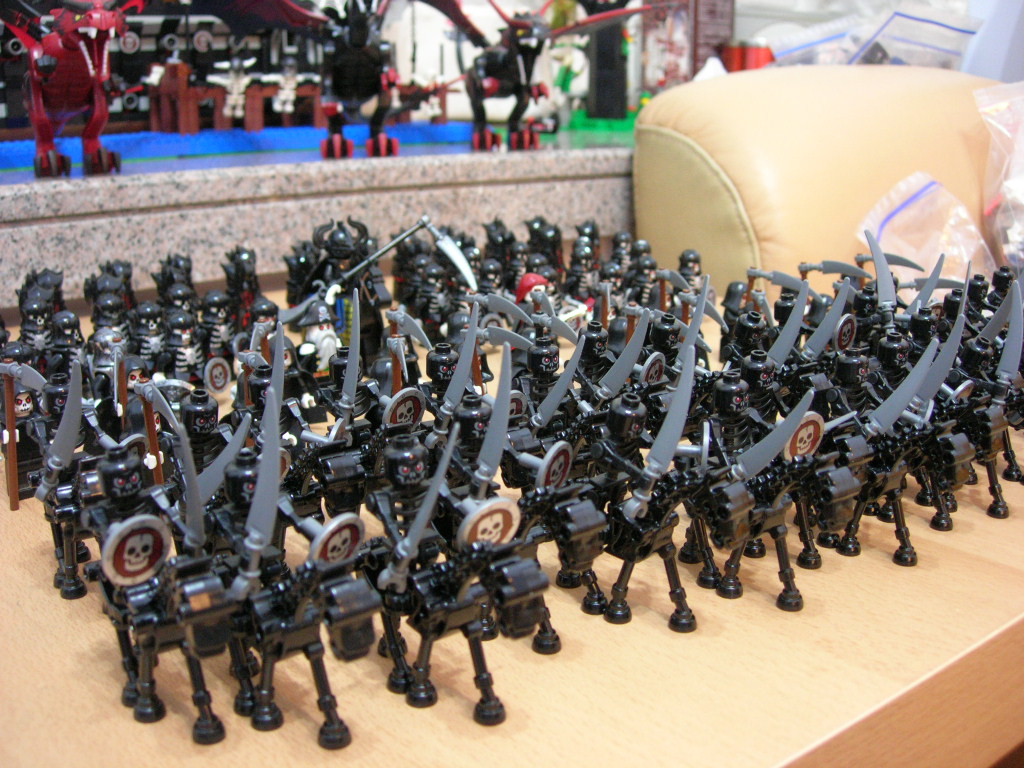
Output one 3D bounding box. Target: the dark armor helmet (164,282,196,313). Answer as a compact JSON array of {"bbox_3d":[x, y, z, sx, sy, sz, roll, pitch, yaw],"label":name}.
[{"bbox_3d":[-0.166,-0.043,0.564,0.015,0.013,0.013,16,22,42],"label":"dark armor helmet"}]

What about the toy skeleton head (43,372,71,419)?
[{"bbox_3d":[-0.138,0.003,0.342,0.010,0.011,0.010,-11,19,-43],"label":"toy skeleton head"}]

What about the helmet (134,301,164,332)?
[{"bbox_3d":[-0.187,-0.034,0.580,0.014,0.015,0.015,-8,17,-28],"label":"helmet"}]

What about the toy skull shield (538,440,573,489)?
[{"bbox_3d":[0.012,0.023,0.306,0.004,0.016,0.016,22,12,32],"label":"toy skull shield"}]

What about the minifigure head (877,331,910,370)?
[{"bbox_3d":[0.128,-0.011,0.378,0.010,0.011,0.010,0,16,0],"label":"minifigure head"}]

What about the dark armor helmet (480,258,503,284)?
[{"bbox_3d":[-0.012,-0.068,0.685,0.013,0.013,0.013,-11,20,-32],"label":"dark armor helmet"}]

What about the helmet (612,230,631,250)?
[{"bbox_3d":[0.075,-0.097,0.765,0.013,0.013,0.013,-9,19,-28],"label":"helmet"}]

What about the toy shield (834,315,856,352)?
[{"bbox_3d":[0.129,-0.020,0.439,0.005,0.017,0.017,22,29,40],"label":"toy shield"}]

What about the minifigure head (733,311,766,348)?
[{"bbox_3d":[0.085,-0.019,0.402,0.010,0.011,0.010,3,21,-33],"label":"minifigure head"}]

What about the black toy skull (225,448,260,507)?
[{"bbox_3d":[-0.064,0.022,0.271,0.010,0.011,0.010,2,14,0],"label":"black toy skull"}]

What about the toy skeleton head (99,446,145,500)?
[{"bbox_3d":[-0.098,0.022,0.282,0.010,0.011,0.010,-13,21,-36],"label":"toy skeleton head"}]

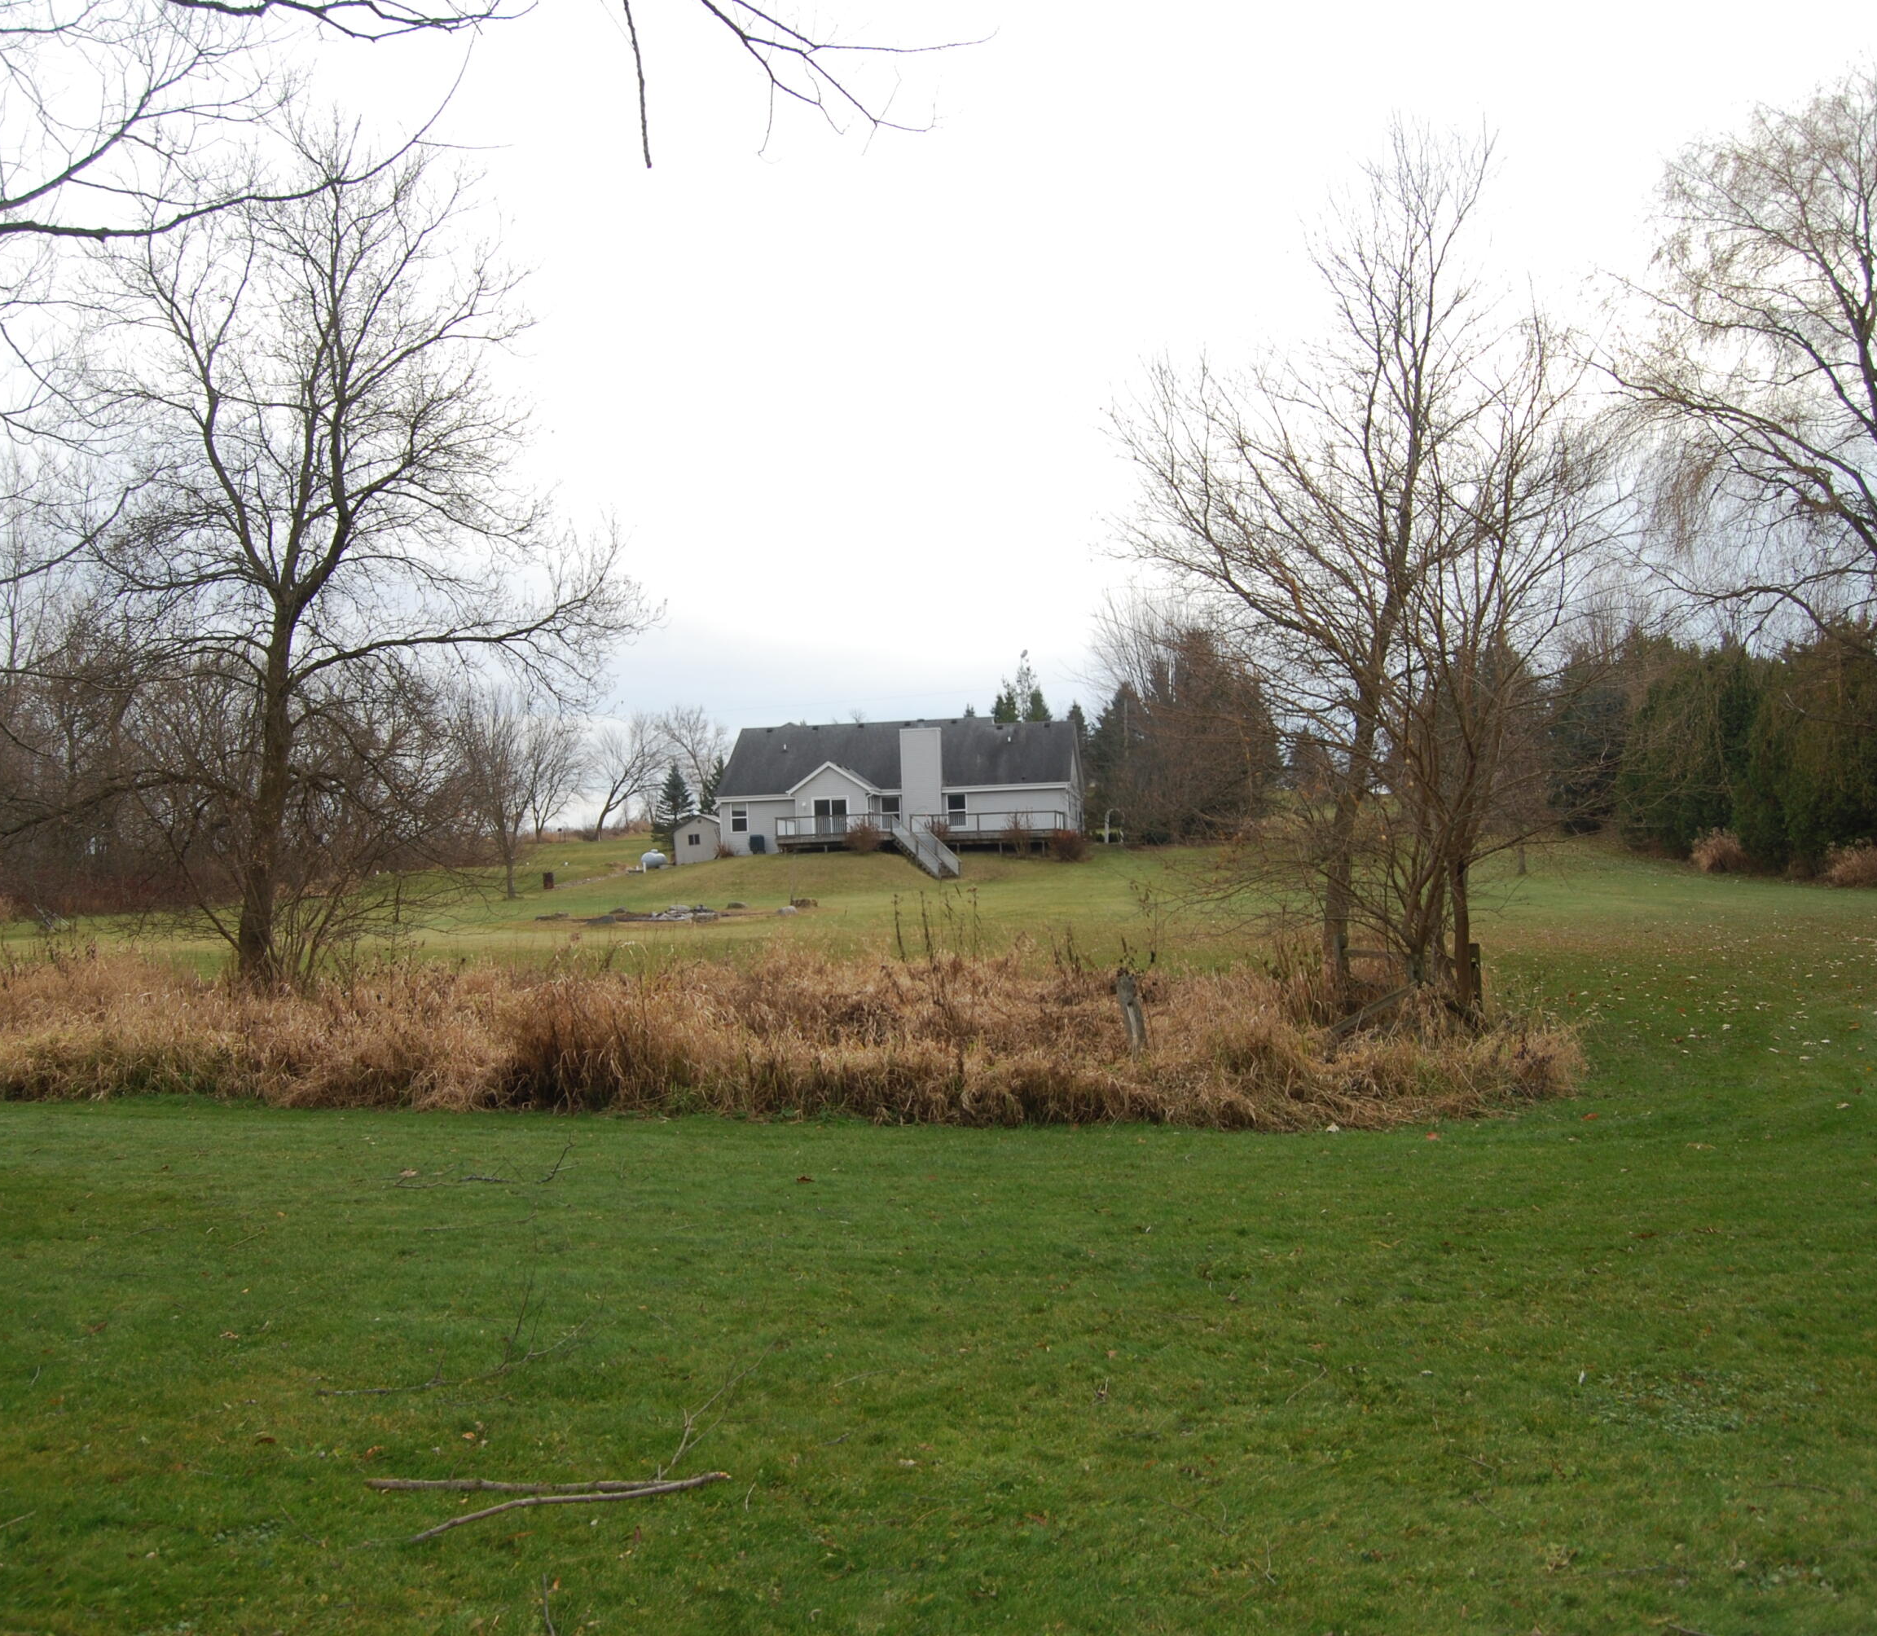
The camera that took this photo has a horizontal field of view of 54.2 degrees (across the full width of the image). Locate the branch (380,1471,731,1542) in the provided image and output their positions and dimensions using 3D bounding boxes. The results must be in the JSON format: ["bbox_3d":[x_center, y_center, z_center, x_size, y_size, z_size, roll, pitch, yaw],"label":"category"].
[{"bbox_3d":[-0.997,1.795,4.780,0.930,0.090,0.420,-1,-2,-6],"label":"branch"}]

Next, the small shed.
[{"bbox_3d":[-13.241,1.208,101.000,2.600,2.900,2.900,-2,-2,9],"label":"small shed"}]

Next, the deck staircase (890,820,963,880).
[{"bbox_3d":[-0.718,1.579,92.000,1.350,3.100,3.500,0,-3,-38],"label":"deck staircase"}]

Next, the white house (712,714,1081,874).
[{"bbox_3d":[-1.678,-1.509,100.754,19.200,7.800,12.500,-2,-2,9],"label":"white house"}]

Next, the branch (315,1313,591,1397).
[{"bbox_3d":[-1.635,1.825,6.200,1.000,0.170,0.450,0,-2,-23],"label":"branch"}]

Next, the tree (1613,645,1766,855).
[{"bbox_3d":[28.660,-2.548,70.000,5.800,8.100,5.400,-1,-2,0],"label":"tree"}]

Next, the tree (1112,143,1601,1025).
[{"bbox_3d":[4.604,-2.677,19.800,5.300,9.600,5.000,-1,-2,0],"label":"tree"}]

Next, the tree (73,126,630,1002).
[{"bbox_3d":[-7.843,-3.406,25.000,7.700,11.800,7.200,-1,-2,0],"label":"tree"}]

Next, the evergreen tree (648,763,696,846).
[{"bbox_3d":[-16.111,-0.693,111.000,2.900,5.200,2.900,-1,-2,0],"label":"evergreen tree"}]

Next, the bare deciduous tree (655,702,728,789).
[{"bbox_3d":[-17.381,-3.380,130.000,5.300,9.600,5.200,-1,-2,0],"label":"bare deciduous tree"}]

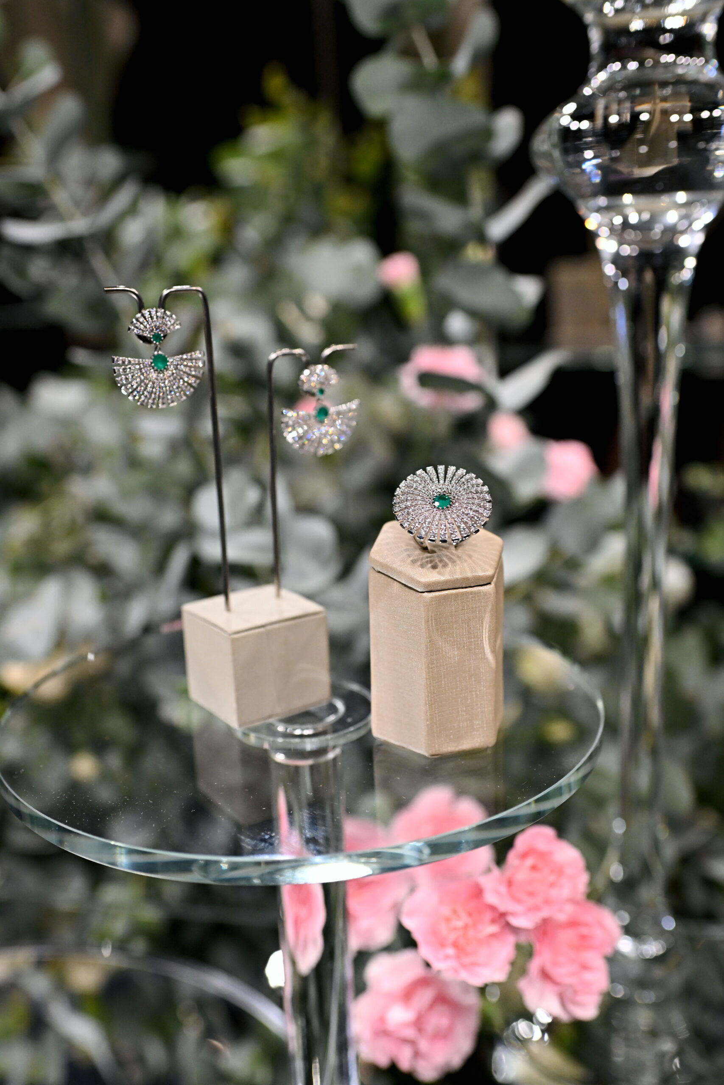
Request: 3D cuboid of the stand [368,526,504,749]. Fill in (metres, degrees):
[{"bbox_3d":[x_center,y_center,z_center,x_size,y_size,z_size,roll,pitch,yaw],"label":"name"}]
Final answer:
[{"bbox_3d":[0.032,0.037,0.432,0.057,0.085,0.048,-6,15,-14],"label":"stand"}]

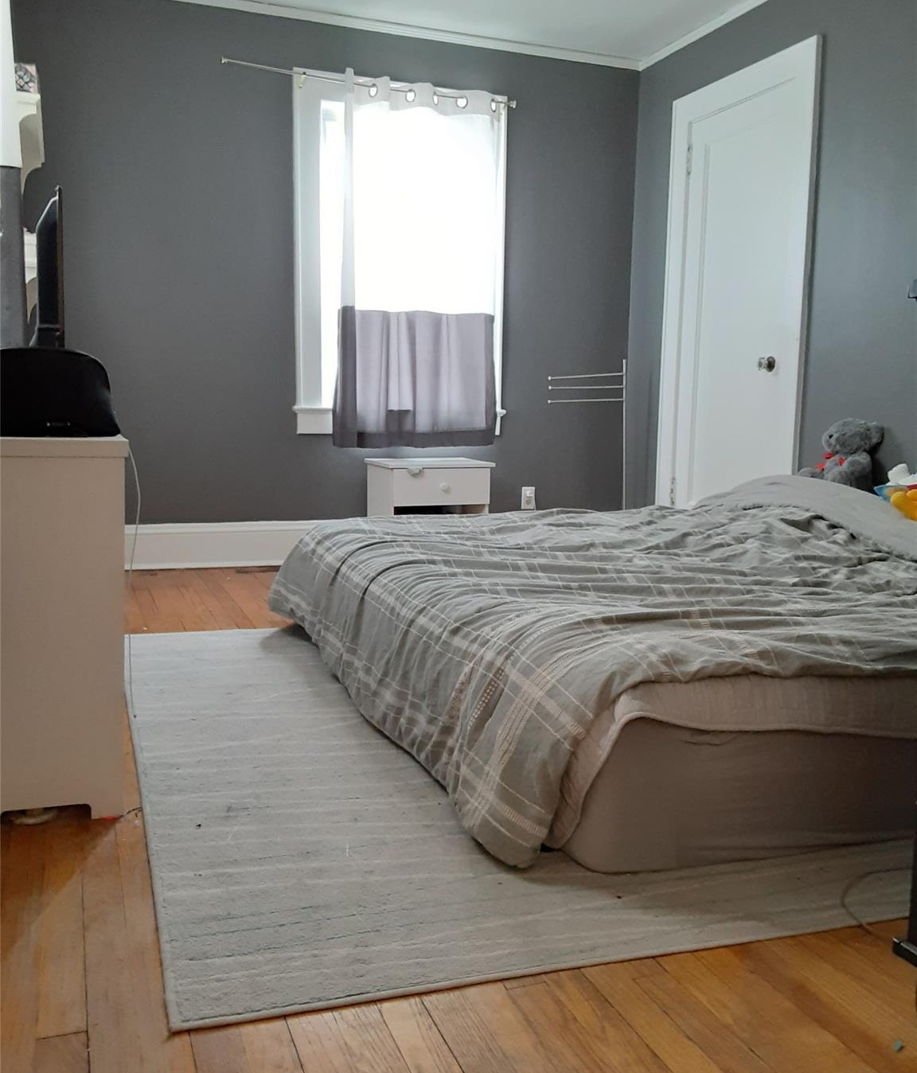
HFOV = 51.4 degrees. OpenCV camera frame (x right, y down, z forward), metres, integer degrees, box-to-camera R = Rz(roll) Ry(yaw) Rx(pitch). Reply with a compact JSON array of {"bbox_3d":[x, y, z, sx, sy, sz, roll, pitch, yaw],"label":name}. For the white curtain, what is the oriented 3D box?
[{"bbox_3d":[-0.181,-1.244,4.436,0.800,1.665,0.100,-1,8,-19],"label":"white curtain"}]

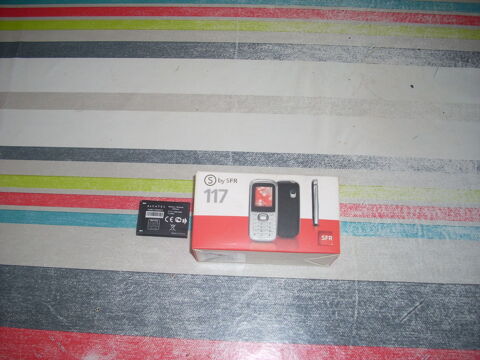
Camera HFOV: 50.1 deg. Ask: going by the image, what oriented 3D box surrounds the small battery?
[{"bbox_3d":[-0.074,0.039,0.504,0.050,0.005,0.035,3,71,1],"label":"small battery"}]

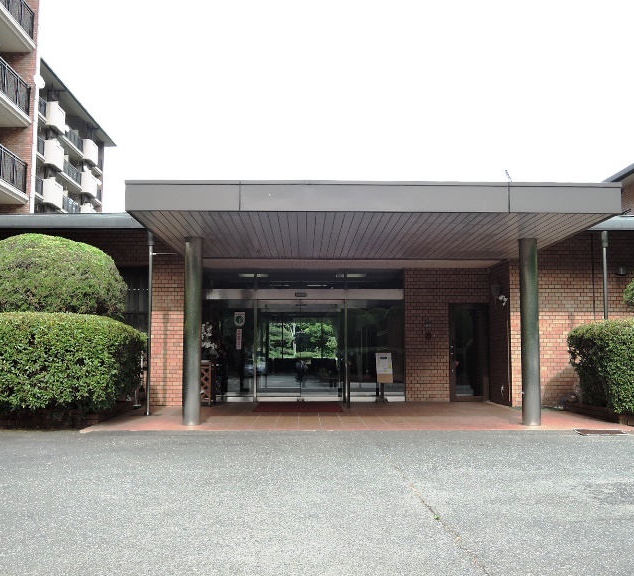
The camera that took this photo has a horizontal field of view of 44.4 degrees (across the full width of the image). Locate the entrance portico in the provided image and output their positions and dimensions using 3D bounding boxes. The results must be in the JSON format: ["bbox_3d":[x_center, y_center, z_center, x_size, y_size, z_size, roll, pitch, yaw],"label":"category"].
[{"bbox_3d":[0.678,0.479,12.068,6.197,3.196,5.047,0,-5,-1],"label":"entrance portico"}]

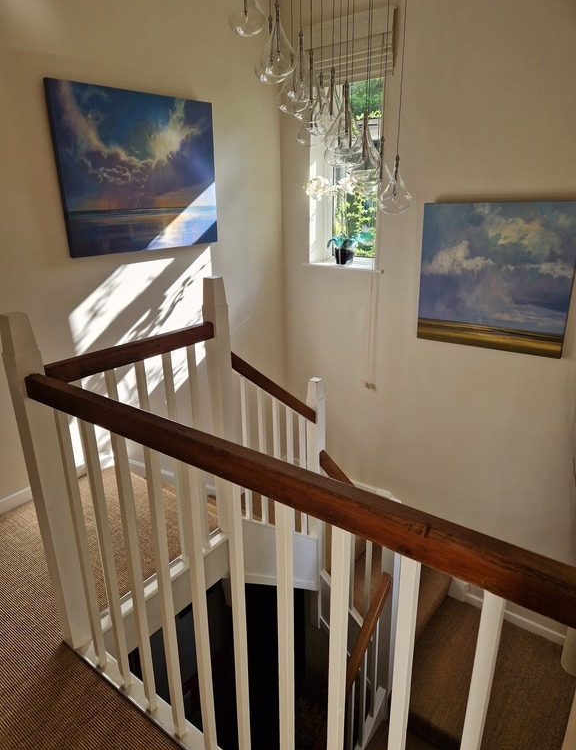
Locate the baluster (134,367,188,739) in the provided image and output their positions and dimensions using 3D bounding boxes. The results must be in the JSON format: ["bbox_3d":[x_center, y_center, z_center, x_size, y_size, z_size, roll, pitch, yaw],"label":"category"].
[{"bbox_3d":[-0.290,0.523,1.200,0.025,0.891,0.025,13,24,35],"label":"baluster"}]

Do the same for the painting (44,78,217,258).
[{"bbox_3d":[-0.702,-0.997,2.542,0.040,0.720,0.924,13,24,35],"label":"painting"}]

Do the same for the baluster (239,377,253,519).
[{"bbox_3d":[-0.177,0.328,2.194,0.025,0.675,0.025,13,24,35],"label":"baluster"}]

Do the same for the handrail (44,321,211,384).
[{"bbox_3d":[-0.487,-0.080,1.639,0.051,0.062,0.649,13,24,35],"label":"handrail"}]

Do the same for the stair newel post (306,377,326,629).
[{"bbox_3d":[0.148,0.753,2.786,0.066,1.548,0.067,13,24,35],"label":"stair newel post"}]

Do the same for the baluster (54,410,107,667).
[{"bbox_3d":[-0.566,0.479,1.405,0.025,0.846,0.025,13,24,35],"label":"baluster"}]

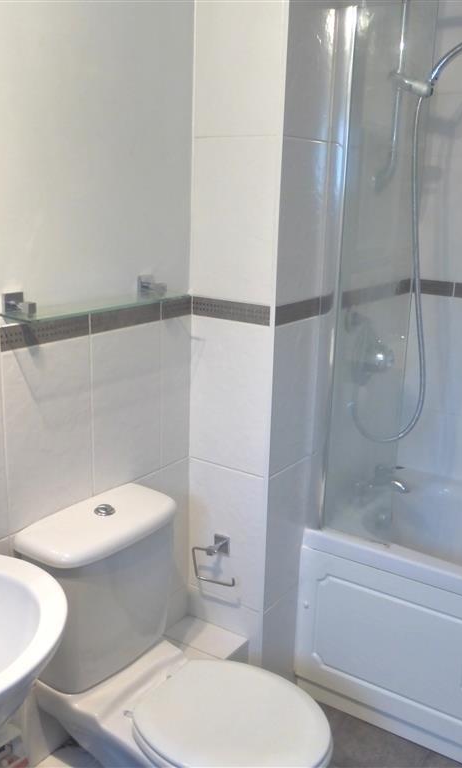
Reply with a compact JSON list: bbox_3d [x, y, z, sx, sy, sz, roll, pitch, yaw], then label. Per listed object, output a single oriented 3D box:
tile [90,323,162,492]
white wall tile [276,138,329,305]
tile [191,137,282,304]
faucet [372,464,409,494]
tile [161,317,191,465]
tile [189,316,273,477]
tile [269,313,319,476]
[{"bbox_3d":[-0.257,0.058,1.770,0.010,0.400,0.243,12,18,33],"label":"tile"},{"bbox_3d":[0.182,-0.410,1.814,0.010,0.401,0.234,12,18,33],"label":"white wall tile"},{"bbox_3d":[0.005,-0.407,1.783,0.245,0.400,0.010,12,18,33],"label":"tile"},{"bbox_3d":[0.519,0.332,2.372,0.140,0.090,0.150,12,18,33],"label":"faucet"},{"bbox_3d":[-0.151,0.021,1.918,0.010,0.400,0.121,12,18,33],"label":"tile"},{"bbox_3d":[-0.007,0.030,1.901,0.245,0.400,0.010,12,18,33],"label":"tile"},{"bbox_3d":[0.170,0.032,1.932,0.010,0.401,0.234,12,18,33],"label":"tile"}]

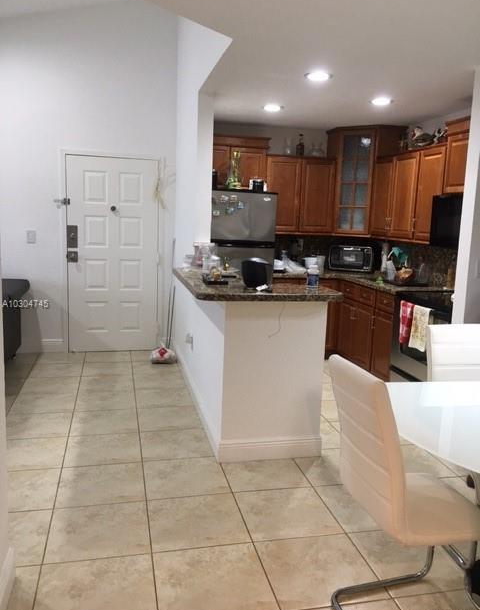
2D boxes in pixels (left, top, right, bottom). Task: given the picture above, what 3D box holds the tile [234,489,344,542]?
[{"bbox_3d":[0.231,1.042,2.693,0.446,0.010,0.446,0,9,-13],"label":"tile"}]

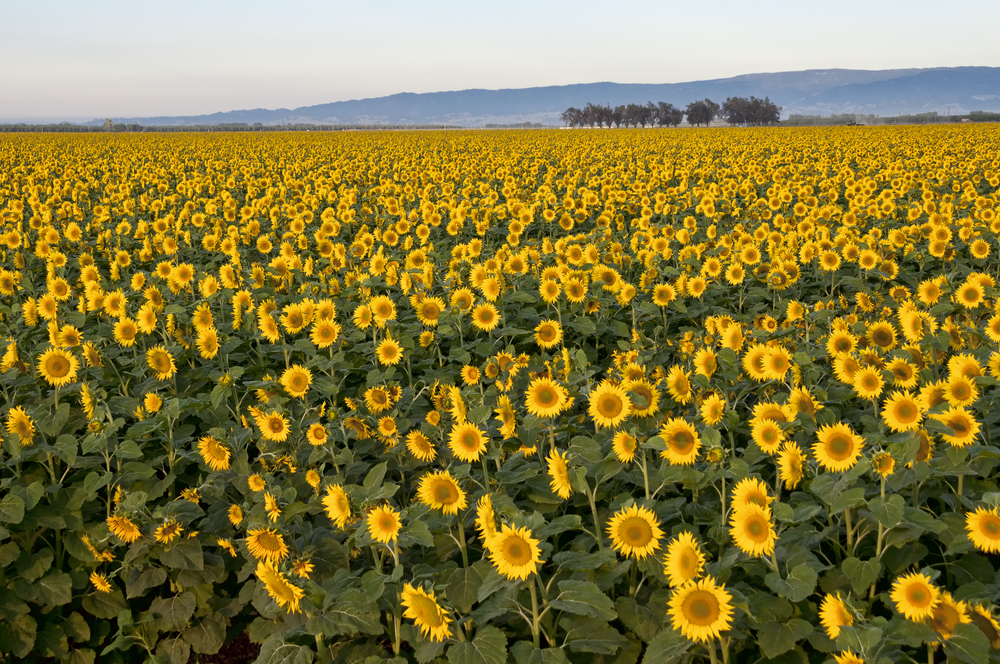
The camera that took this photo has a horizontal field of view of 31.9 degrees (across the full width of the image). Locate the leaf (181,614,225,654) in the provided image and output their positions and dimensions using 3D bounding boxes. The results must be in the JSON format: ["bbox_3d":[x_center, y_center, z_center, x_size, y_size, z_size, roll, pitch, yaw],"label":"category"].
[{"bbox_3d":[-1.515,1.540,8.900,0.220,0.220,0.080,-2,-34,-10],"label":"leaf"}]

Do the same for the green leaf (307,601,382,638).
[{"bbox_3d":[-0.548,1.016,6.200,0.260,0.120,0.150,-1,7,-6],"label":"green leaf"}]

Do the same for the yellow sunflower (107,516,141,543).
[{"bbox_3d":[-1.547,0.809,7.200,0.145,0.135,0.060,5,42,38],"label":"yellow sunflower"}]

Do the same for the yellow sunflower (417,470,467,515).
[{"bbox_3d":[-0.254,0.698,7.600,0.220,0.220,0.075,3,23,22],"label":"yellow sunflower"}]

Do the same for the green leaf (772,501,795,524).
[{"bbox_3d":[1.298,0.822,8.000,0.100,0.110,0.050,1,-26,10],"label":"green leaf"}]

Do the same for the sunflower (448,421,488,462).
[{"bbox_3d":[-0.148,0.514,8.200,0.195,0.195,0.060,1,-4,11],"label":"sunflower"}]

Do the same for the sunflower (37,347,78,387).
[{"bbox_3d":[-2.532,0.197,10.000,0.238,0.235,0.065,-2,1,-10],"label":"sunflower"}]

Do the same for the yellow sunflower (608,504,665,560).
[{"bbox_3d":[0.535,0.788,6.900,0.222,0.222,0.070,1,0,4],"label":"yellow sunflower"}]

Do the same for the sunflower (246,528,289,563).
[{"bbox_3d":[-1.024,0.945,7.700,0.185,0.185,0.070,2,36,14],"label":"sunflower"}]

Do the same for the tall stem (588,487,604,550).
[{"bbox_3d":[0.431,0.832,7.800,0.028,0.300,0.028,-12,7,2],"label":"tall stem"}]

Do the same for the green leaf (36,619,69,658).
[{"bbox_3d":[-1.844,1.263,7.200,0.140,0.160,0.070,-1,7,-6],"label":"green leaf"}]

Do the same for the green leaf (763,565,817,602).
[{"bbox_3d":[1.080,0.932,6.500,0.190,0.130,0.130,0,7,6],"label":"green leaf"}]

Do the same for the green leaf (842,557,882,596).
[{"bbox_3d":[1.634,1.105,7.900,0.170,0.185,0.060,1,-22,12],"label":"green leaf"}]

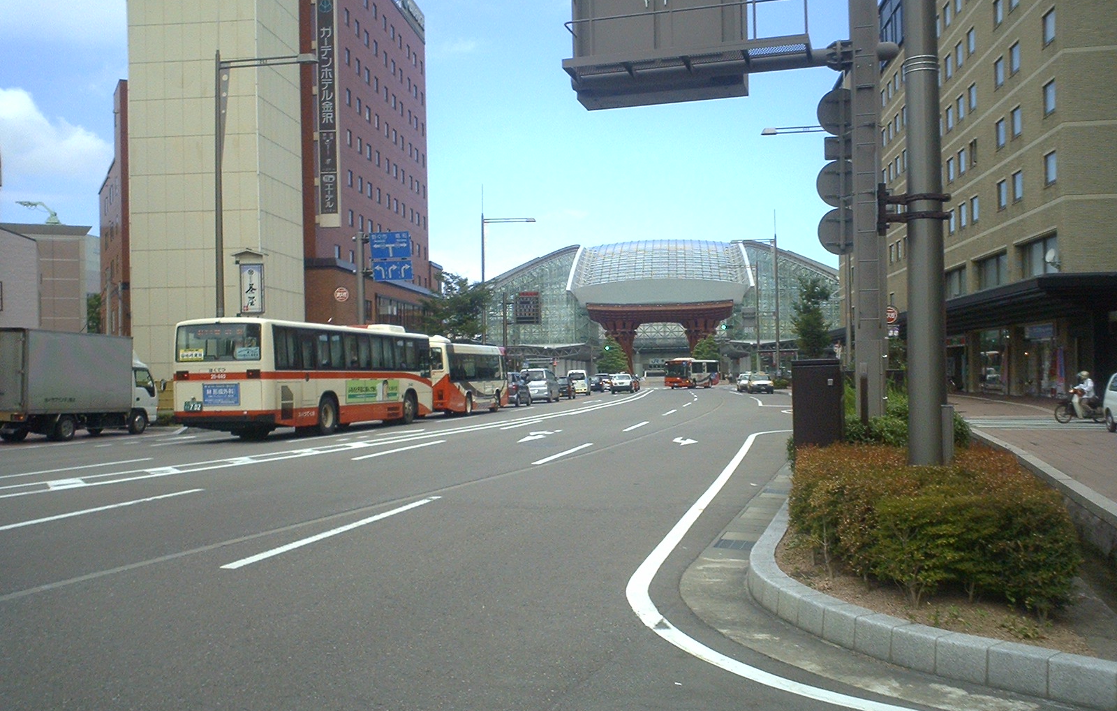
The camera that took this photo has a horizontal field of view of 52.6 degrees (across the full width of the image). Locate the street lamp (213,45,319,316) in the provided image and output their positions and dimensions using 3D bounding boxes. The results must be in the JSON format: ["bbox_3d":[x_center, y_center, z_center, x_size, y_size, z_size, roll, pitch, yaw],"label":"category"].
[{"bbox_3d":[-9.002,-3.716,34.943,3.380,11.850,0.400,-1,-1,13],"label":"street lamp"}]

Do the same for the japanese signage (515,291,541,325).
[{"bbox_3d":[-2.042,-3.162,75.500,1.750,2.200,0.300,-1,-1,8],"label":"japanese signage"}]

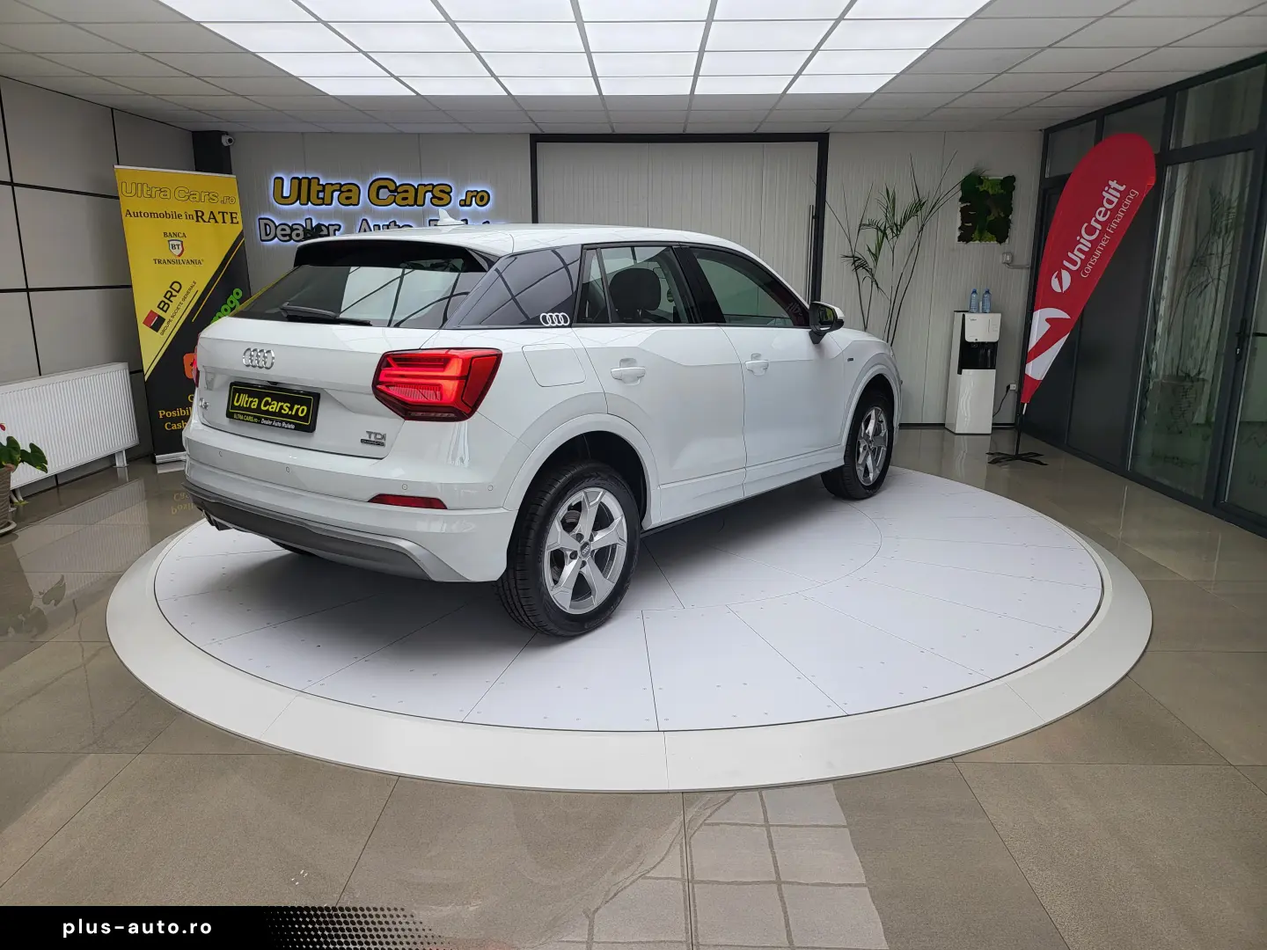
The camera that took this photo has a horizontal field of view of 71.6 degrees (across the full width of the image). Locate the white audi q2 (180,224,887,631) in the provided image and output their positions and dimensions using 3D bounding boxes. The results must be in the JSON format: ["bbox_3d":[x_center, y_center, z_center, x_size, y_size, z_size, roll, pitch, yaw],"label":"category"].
[{"bbox_3d":[-0.037,-0.490,4.667,1.830,1.510,4.190,10,16,37],"label":"white audi q2"}]

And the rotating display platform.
[{"bbox_3d":[-0.016,0.278,4.876,5.037,0.088,5.037,0,13,0],"label":"rotating display platform"}]

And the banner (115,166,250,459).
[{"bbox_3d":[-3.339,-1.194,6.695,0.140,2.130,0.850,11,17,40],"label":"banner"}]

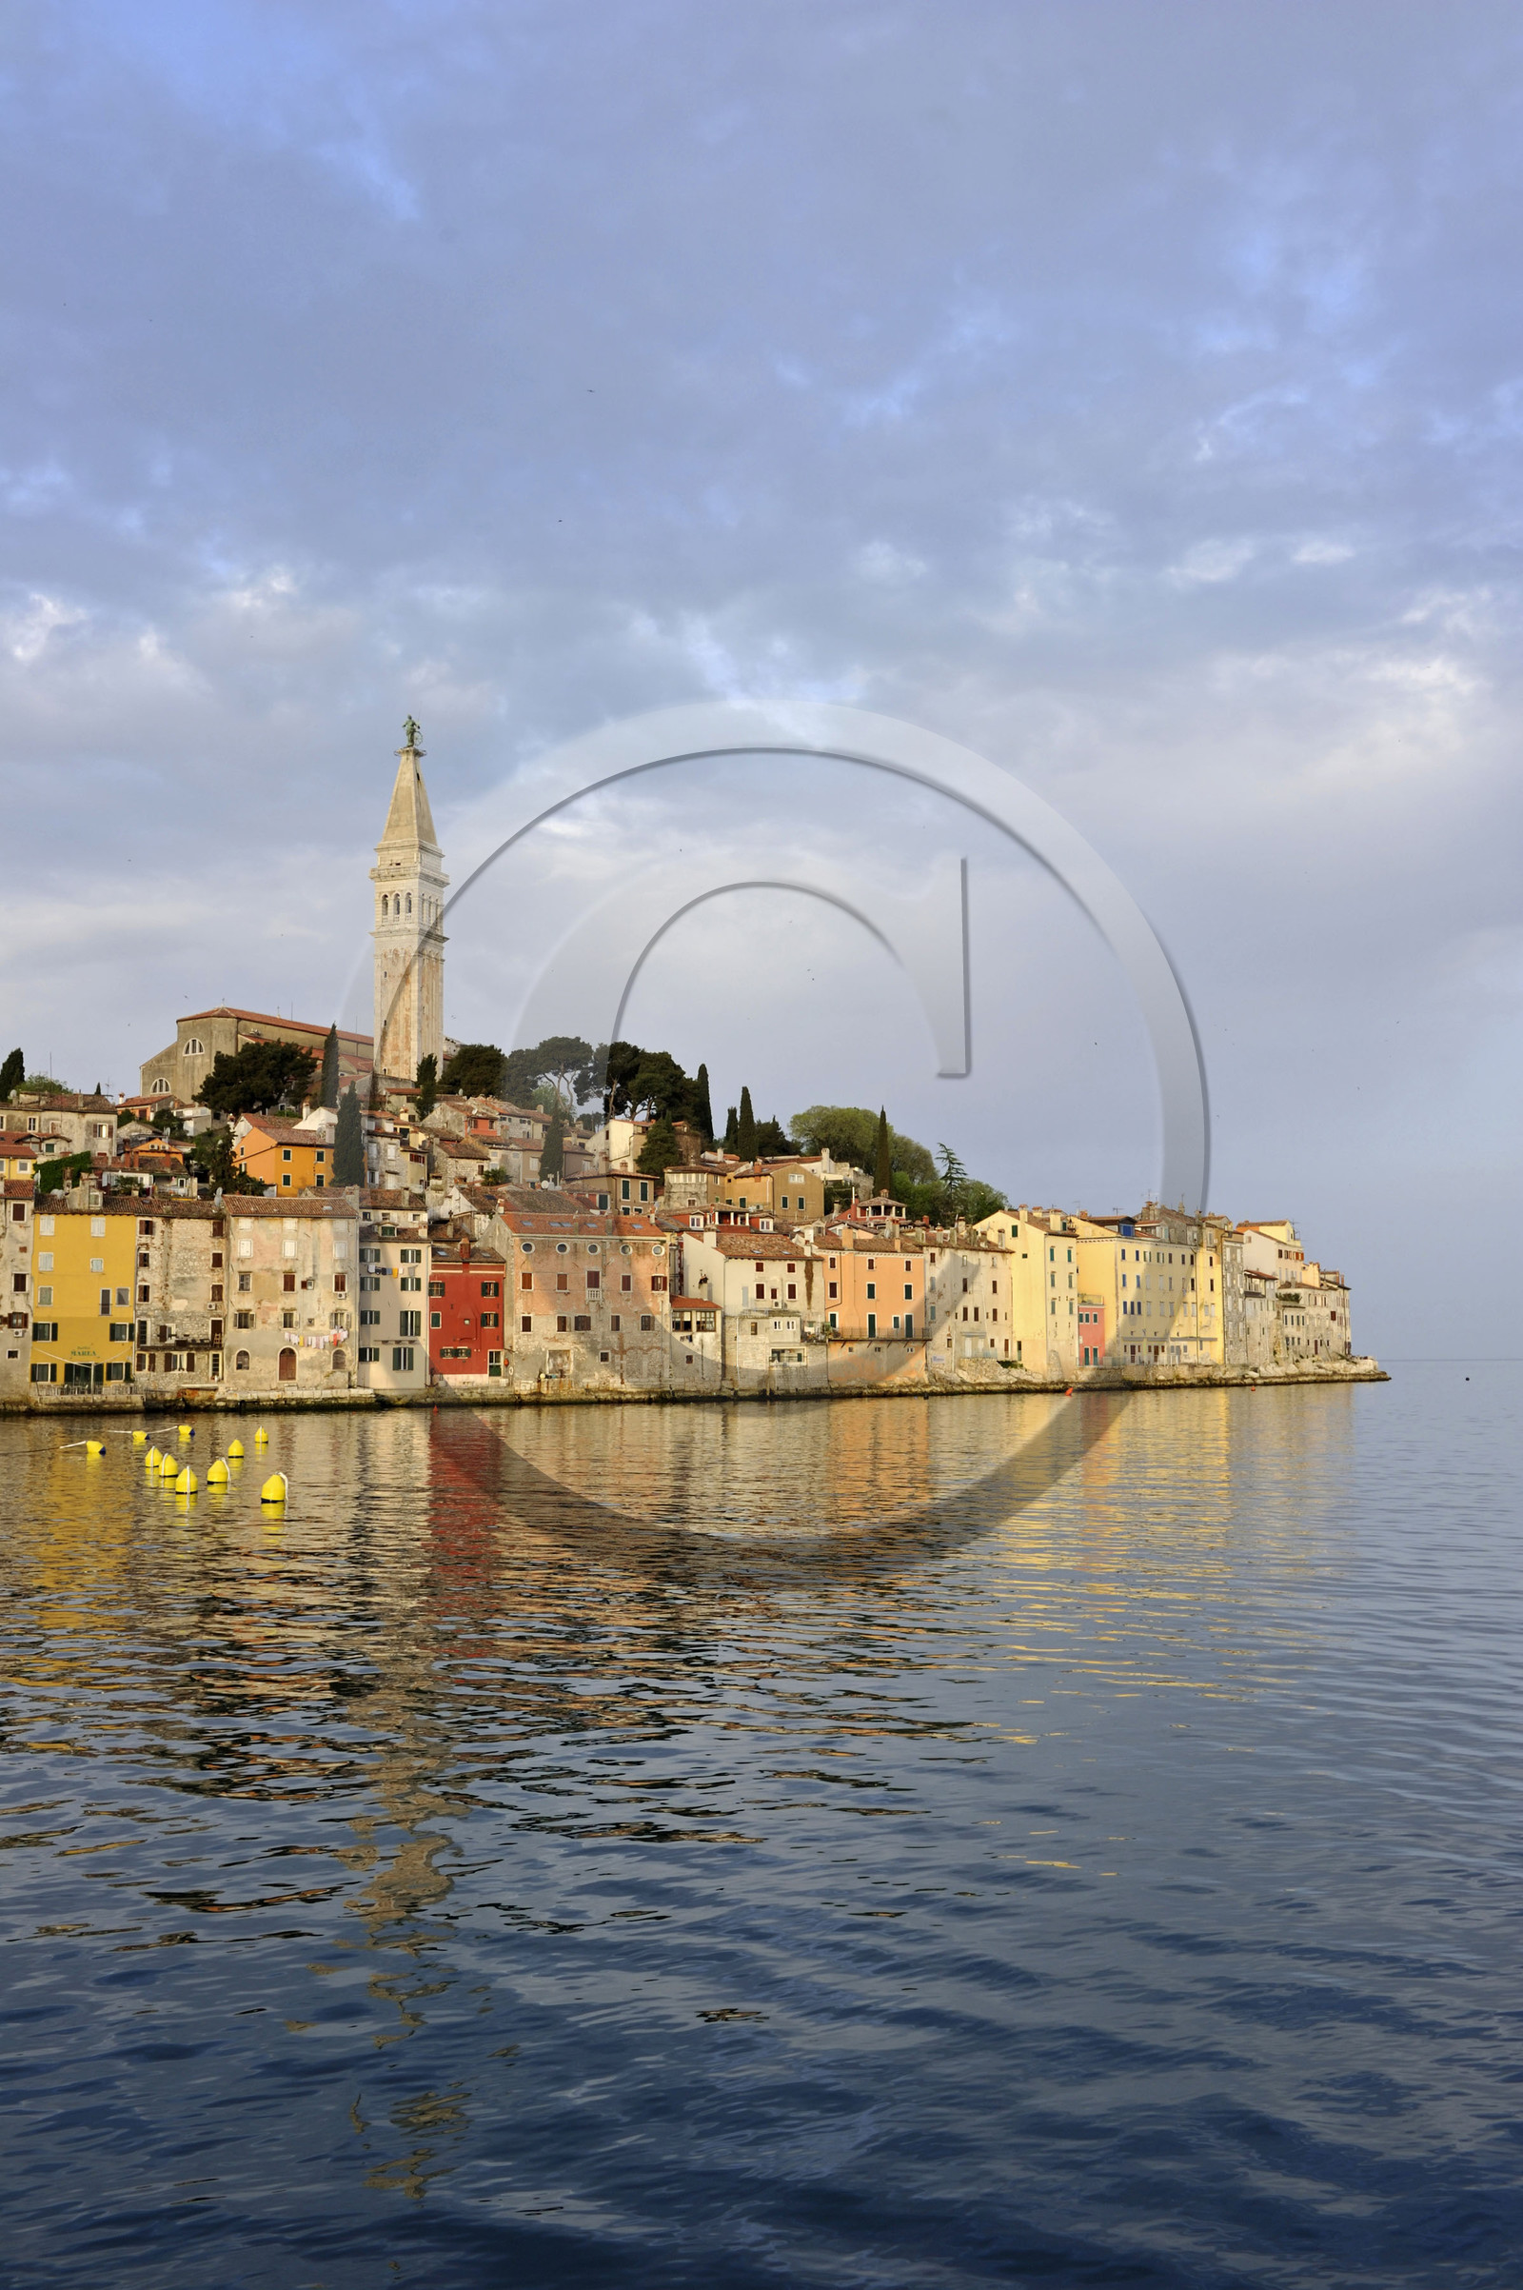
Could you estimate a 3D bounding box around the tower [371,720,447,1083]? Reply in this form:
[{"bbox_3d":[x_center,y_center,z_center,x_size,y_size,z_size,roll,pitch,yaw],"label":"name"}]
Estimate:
[{"bbox_3d":[-54.200,-37.162,313.941,8.600,58.540,8.600,-3,-7,22],"label":"tower"}]

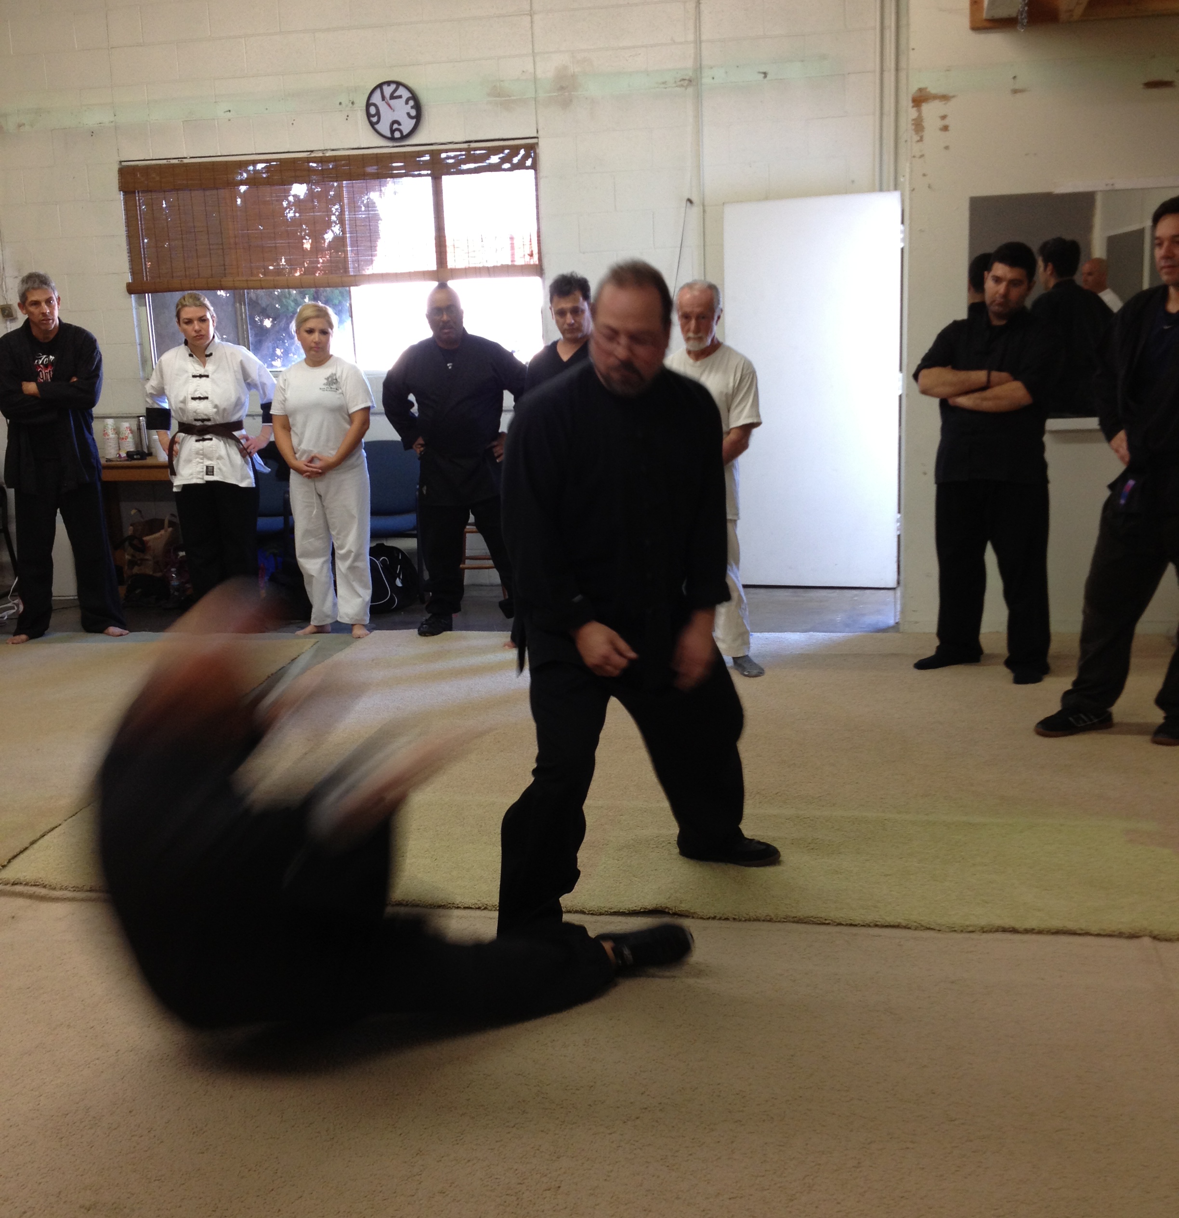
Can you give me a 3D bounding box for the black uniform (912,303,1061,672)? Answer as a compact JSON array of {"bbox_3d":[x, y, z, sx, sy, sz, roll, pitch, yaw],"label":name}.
[{"bbox_3d":[1.618,-0.497,6.489,0.580,1.490,0.400,5,13,30],"label":"black uniform"}]

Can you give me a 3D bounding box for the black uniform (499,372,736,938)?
[{"bbox_3d":[0.079,0.088,4.128,0.650,1.430,0.660,-4,11,-7],"label":"black uniform"}]

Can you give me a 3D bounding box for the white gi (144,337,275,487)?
[{"bbox_3d":[-1.869,-0.967,7.829,0.640,0.730,0.340,-2,11,-1],"label":"white gi"}]

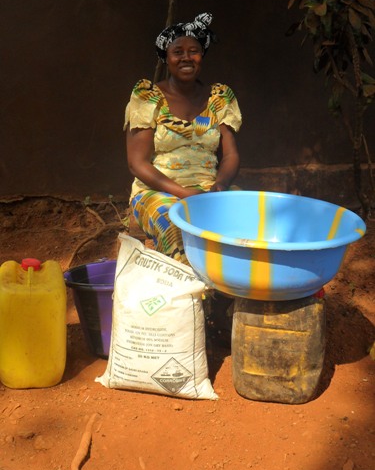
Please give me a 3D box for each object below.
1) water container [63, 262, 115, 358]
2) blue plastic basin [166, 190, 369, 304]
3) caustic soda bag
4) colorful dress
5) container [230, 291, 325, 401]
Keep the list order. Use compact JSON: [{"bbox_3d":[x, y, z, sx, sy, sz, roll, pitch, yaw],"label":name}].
[{"bbox_3d":[-0.272,0.294,2.864,0.380,0.290,0.380,0,15,0],"label":"water container"},{"bbox_3d":[0.257,0.051,2.447,0.640,0.225,0.640,4,17,-1],"label":"blue plastic basin"},{"bbox_3d":[-0.105,0.253,2.573,0.420,0.520,0.170,4,10,14],"label":"caustic soda bag"},{"bbox_3d":[-0.004,-0.112,2.910,0.480,0.940,0.640,-3,15,-10],"label":"colorful dress"},{"bbox_3d":[0.312,0.339,2.534,0.285,0.375,0.230,4,15,14],"label":"container"}]

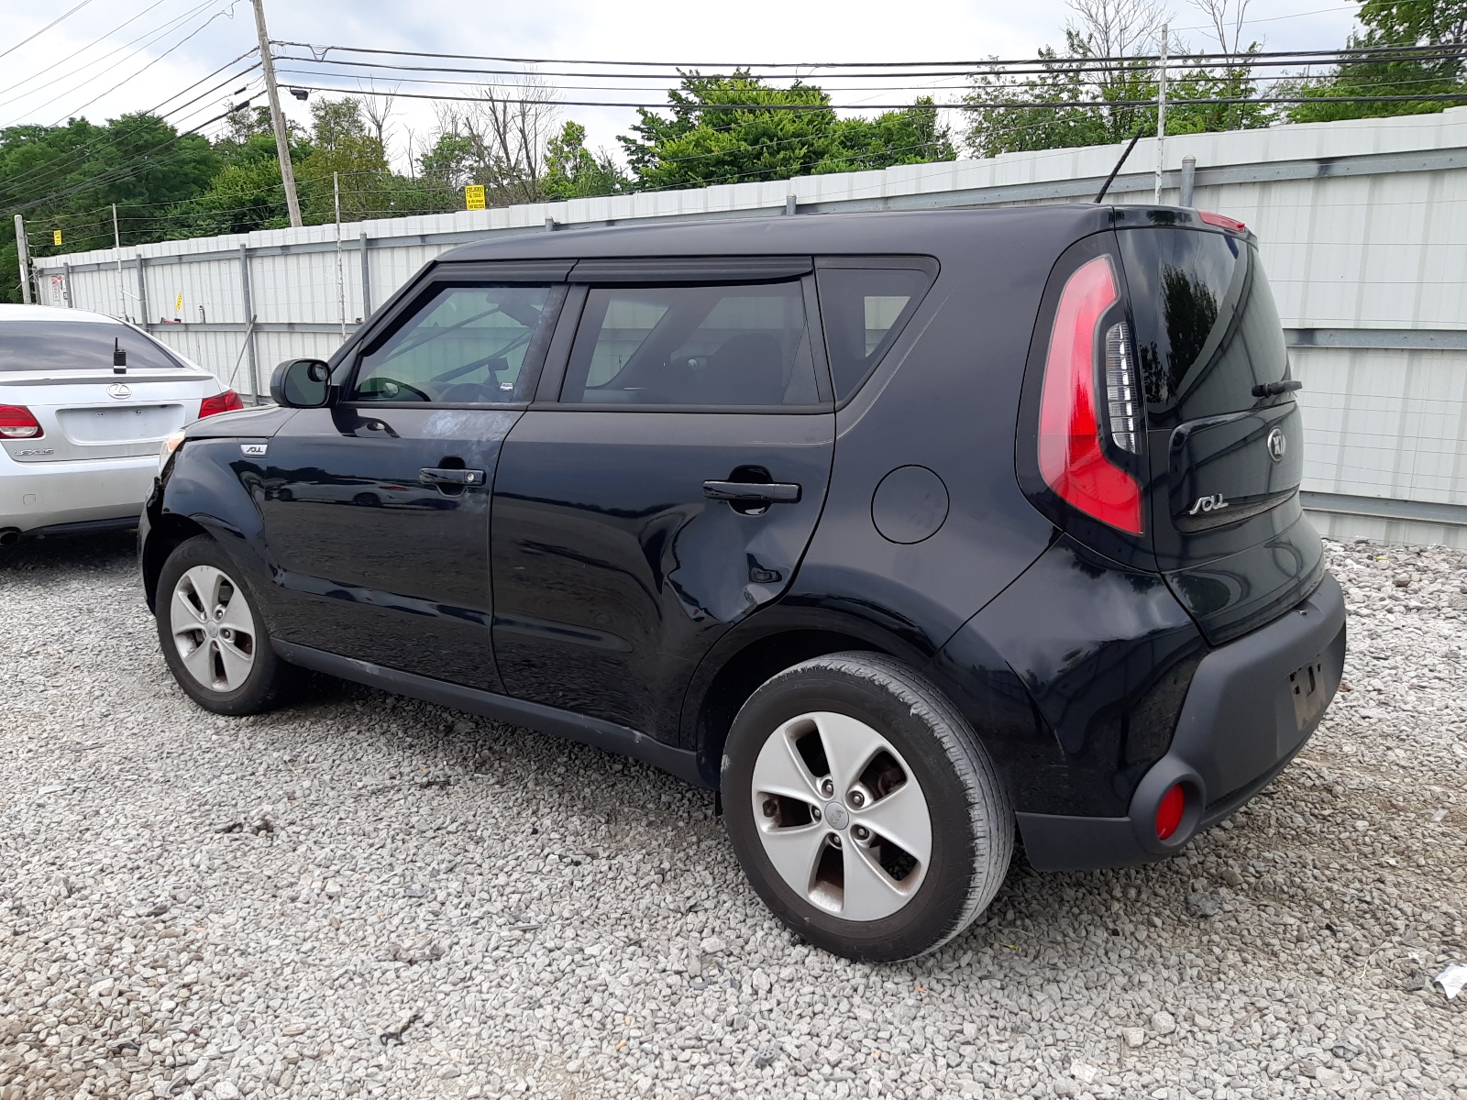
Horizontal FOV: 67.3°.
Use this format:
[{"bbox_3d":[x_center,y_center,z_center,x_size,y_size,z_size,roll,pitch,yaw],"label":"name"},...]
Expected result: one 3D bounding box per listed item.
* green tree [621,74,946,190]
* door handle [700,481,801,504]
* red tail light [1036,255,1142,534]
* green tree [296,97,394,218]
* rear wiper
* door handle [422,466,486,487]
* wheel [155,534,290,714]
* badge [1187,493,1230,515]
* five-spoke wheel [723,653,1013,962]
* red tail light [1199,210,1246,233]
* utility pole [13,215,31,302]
[{"bbox_3d":[1.226,-6.353,23.627,7.200,6.900,5.800,1,10,3],"label":"green tree"},{"bbox_3d":[0.038,-0.122,2.338,0.250,0.038,0.042,8,12,37],"label":"door handle"},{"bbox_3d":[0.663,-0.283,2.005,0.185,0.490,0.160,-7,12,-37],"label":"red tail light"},{"bbox_3d":[-11.667,-9.274,33.461,3.300,8.700,3.300,-3,11,-18],"label":"green tree"},{"bbox_3d":[1.286,-0.375,2.582,0.060,0.045,0.350,8,12,37],"label":"rear wiper"},{"bbox_3d":[-0.746,-0.196,2.929,0.255,0.038,0.042,8,12,37],"label":"door handle"},{"bbox_3d":[-1.773,0.262,3.912,0.648,0.645,0.210,6,11,28],"label":"wheel"},{"bbox_3d":[0.942,-0.092,2.177,0.175,0.035,0.015,-9,14,-44],"label":"badge"},{"bbox_3d":[0.270,0.548,2.384,0.648,0.645,0.210,8,12,37],"label":"five-spoke wheel"},{"bbox_3d":[1.121,-0.746,2.507,0.048,0.036,0.300,8,12,37],"label":"red tail light"},{"bbox_3d":[-14.085,-4.771,22.000,0.170,3.750,0.170,0,10,0],"label":"utility pole"}]

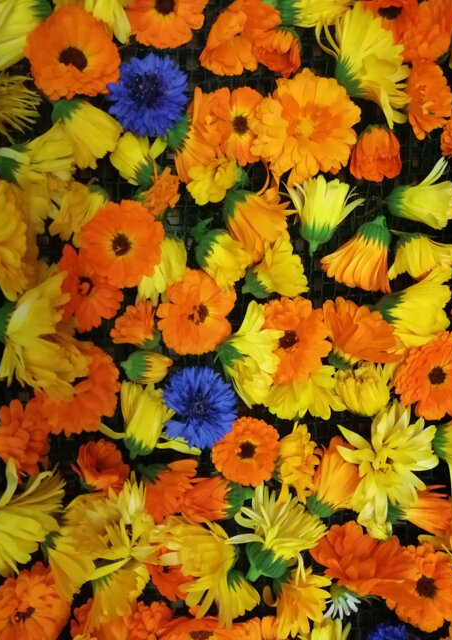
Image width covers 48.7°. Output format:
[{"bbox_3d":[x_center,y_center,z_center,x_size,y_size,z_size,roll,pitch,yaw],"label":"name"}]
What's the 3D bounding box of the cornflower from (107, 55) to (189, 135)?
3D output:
[{"bbox_3d":[-0.050,-0.143,0.317,0.051,0.028,0.051,0,78,5],"label":"cornflower"}]

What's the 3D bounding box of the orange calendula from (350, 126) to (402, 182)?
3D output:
[{"bbox_3d":[0.095,-0.105,0.318,0.034,0.032,0.036,0,108,0],"label":"orange calendula"}]

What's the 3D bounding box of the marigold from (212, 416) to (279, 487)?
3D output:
[{"bbox_3d":[0.011,0.078,0.298,0.038,0.021,0.038,0,88,-1],"label":"marigold"}]

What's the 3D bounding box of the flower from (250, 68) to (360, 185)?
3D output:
[{"bbox_3d":[0.050,-0.121,0.313,0.069,0.026,0.070,0,87,0],"label":"flower"}]

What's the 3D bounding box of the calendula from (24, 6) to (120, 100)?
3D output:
[{"bbox_3d":[-0.087,-0.152,0.290,0.053,0.025,0.053,0,107,-11],"label":"calendula"}]

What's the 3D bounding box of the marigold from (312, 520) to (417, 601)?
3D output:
[{"bbox_3d":[0.081,0.141,0.298,0.059,0.028,0.043,0,66,13],"label":"marigold"}]

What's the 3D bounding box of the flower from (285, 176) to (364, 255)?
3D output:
[{"bbox_3d":[0.058,-0.063,0.300,0.042,0.034,0.043,6,102,0],"label":"flower"}]

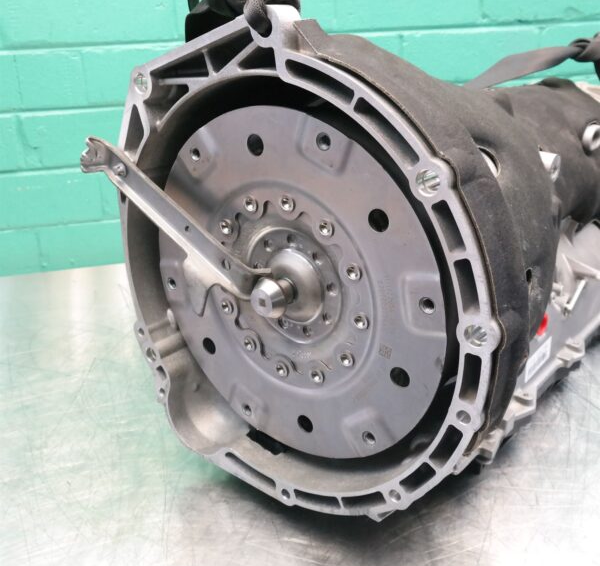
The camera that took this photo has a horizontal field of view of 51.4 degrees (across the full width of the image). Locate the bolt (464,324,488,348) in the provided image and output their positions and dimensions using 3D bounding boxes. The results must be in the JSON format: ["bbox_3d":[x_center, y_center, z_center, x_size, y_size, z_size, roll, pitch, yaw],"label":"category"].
[{"bbox_3d":[0.102,0.031,0.361,0.015,0.015,0.010,10,24,38],"label":"bolt"}]

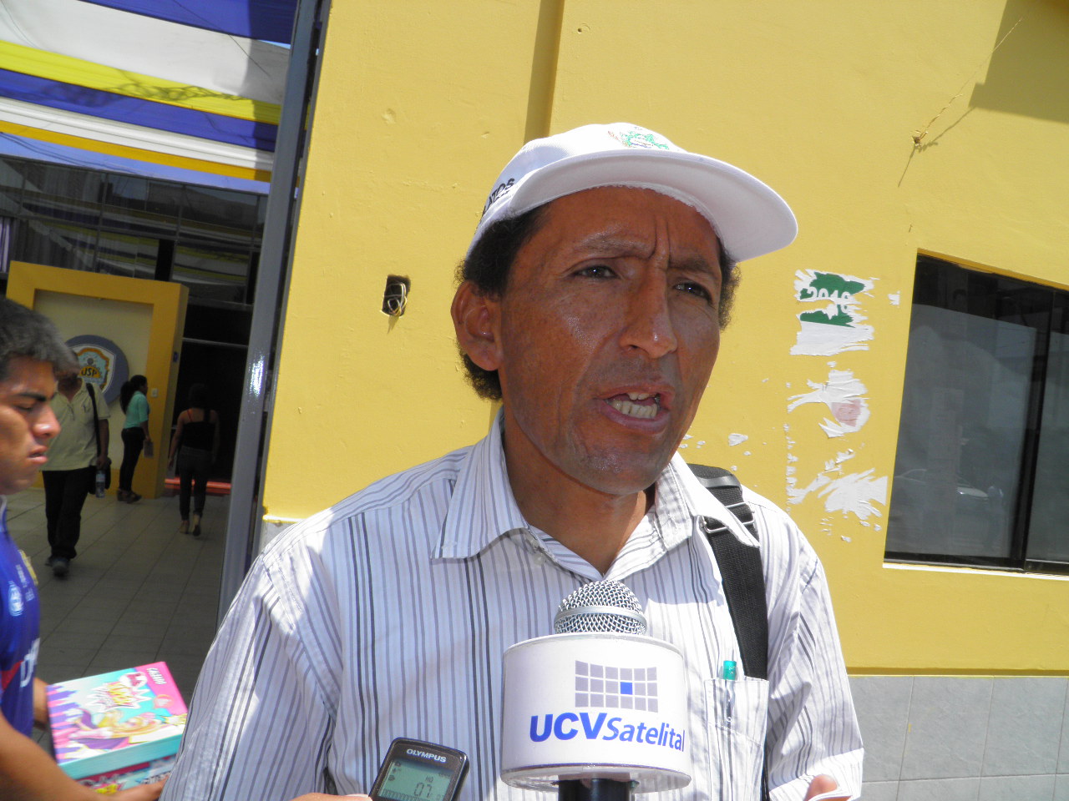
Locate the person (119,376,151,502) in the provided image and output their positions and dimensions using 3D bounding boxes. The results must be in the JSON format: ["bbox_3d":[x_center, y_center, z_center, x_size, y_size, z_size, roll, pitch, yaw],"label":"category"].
[{"bbox_3d":[-5.016,0.463,10.877,0.420,1.570,0.420,8,-2,-32],"label":"person"}]

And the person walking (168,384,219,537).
[{"bbox_3d":[-3.518,0.593,8.977,0.500,1.550,0.420,7,-2,-16],"label":"person walking"}]

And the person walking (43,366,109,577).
[{"bbox_3d":[-3.561,0.448,6.646,0.560,1.680,0.500,8,-2,-23],"label":"person walking"}]

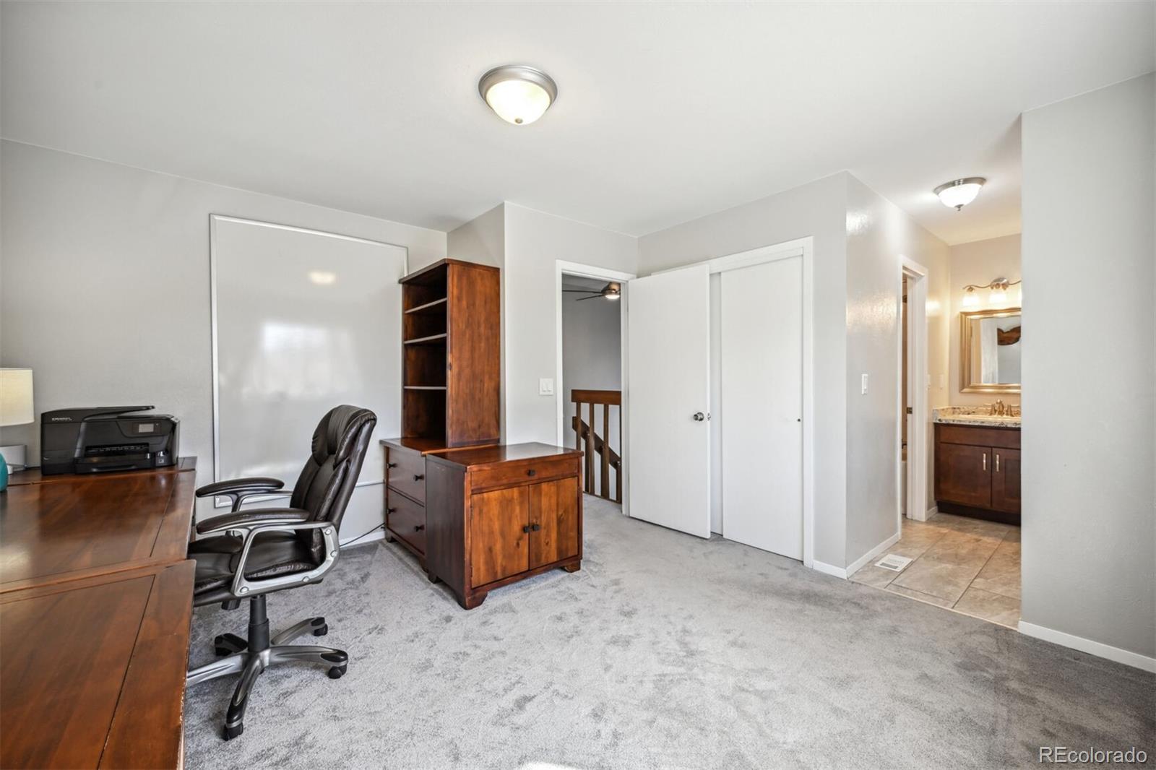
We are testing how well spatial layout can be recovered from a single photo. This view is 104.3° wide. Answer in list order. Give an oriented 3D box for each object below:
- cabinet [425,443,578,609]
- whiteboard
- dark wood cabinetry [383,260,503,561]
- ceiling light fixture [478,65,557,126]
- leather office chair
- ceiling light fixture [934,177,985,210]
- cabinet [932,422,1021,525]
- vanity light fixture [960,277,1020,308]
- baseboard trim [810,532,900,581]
[{"bbox_3d":[-0.430,0.798,2.769,0.785,0.752,0.505,-1,1,-40],"label":"cabinet"},{"bbox_3d":[-1.809,-0.157,3.193,1.224,1.842,0.026,-1,1,-40],"label":"whiteboard"},{"bbox_3d":[-0.980,0.183,3.252,0.550,1.980,0.775,-1,1,-41],"label":"dark wood cabinetry"},{"bbox_3d":[-0.253,-1.182,1.919,0.334,0.148,0.334,0,1,0],"label":"ceiling light fixture"},{"bbox_3d":[-1.269,0.644,1.835,0.775,1.090,0.660,-1,1,-39],"label":"leather office chair"},{"bbox_3d":[2.462,-1.201,2.899,0.266,0.165,0.266,-1,1,-40],"label":"ceiling light fixture"},{"bbox_3d":[3.567,0.736,3.824,0.485,0.802,0.750,-1,1,-40],"label":"cabinet"},{"bbox_3d":[3.667,-0.820,3.901,0.175,0.214,0.512,-1,1,-40],"label":"vanity light fixture"},{"bbox_3d":[1.952,1.126,3.095,1.030,0.058,0.218,-1,1,-40],"label":"baseboard trim"}]

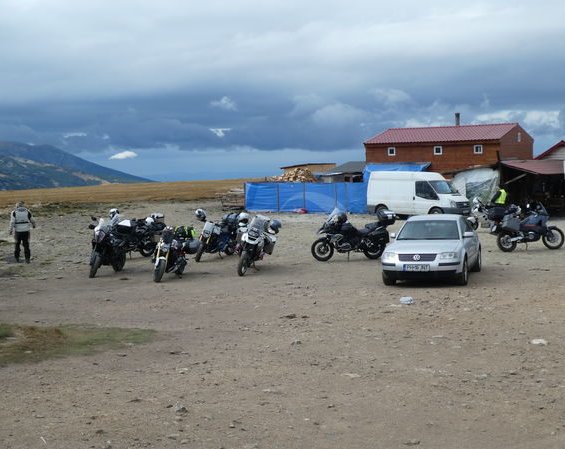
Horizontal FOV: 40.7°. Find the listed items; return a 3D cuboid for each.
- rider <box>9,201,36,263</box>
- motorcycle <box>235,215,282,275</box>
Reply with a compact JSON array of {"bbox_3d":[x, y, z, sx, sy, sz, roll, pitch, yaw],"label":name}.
[{"bbox_3d":[-7.490,0.191,21.900,0.700,1.760,0.380,-1,4,-16],"label":"rider"},{"bbox_3d":[-0.700,0.432,18.400,0.930,1.430,2.200,1,4,9],"label":"motorcycle"}]

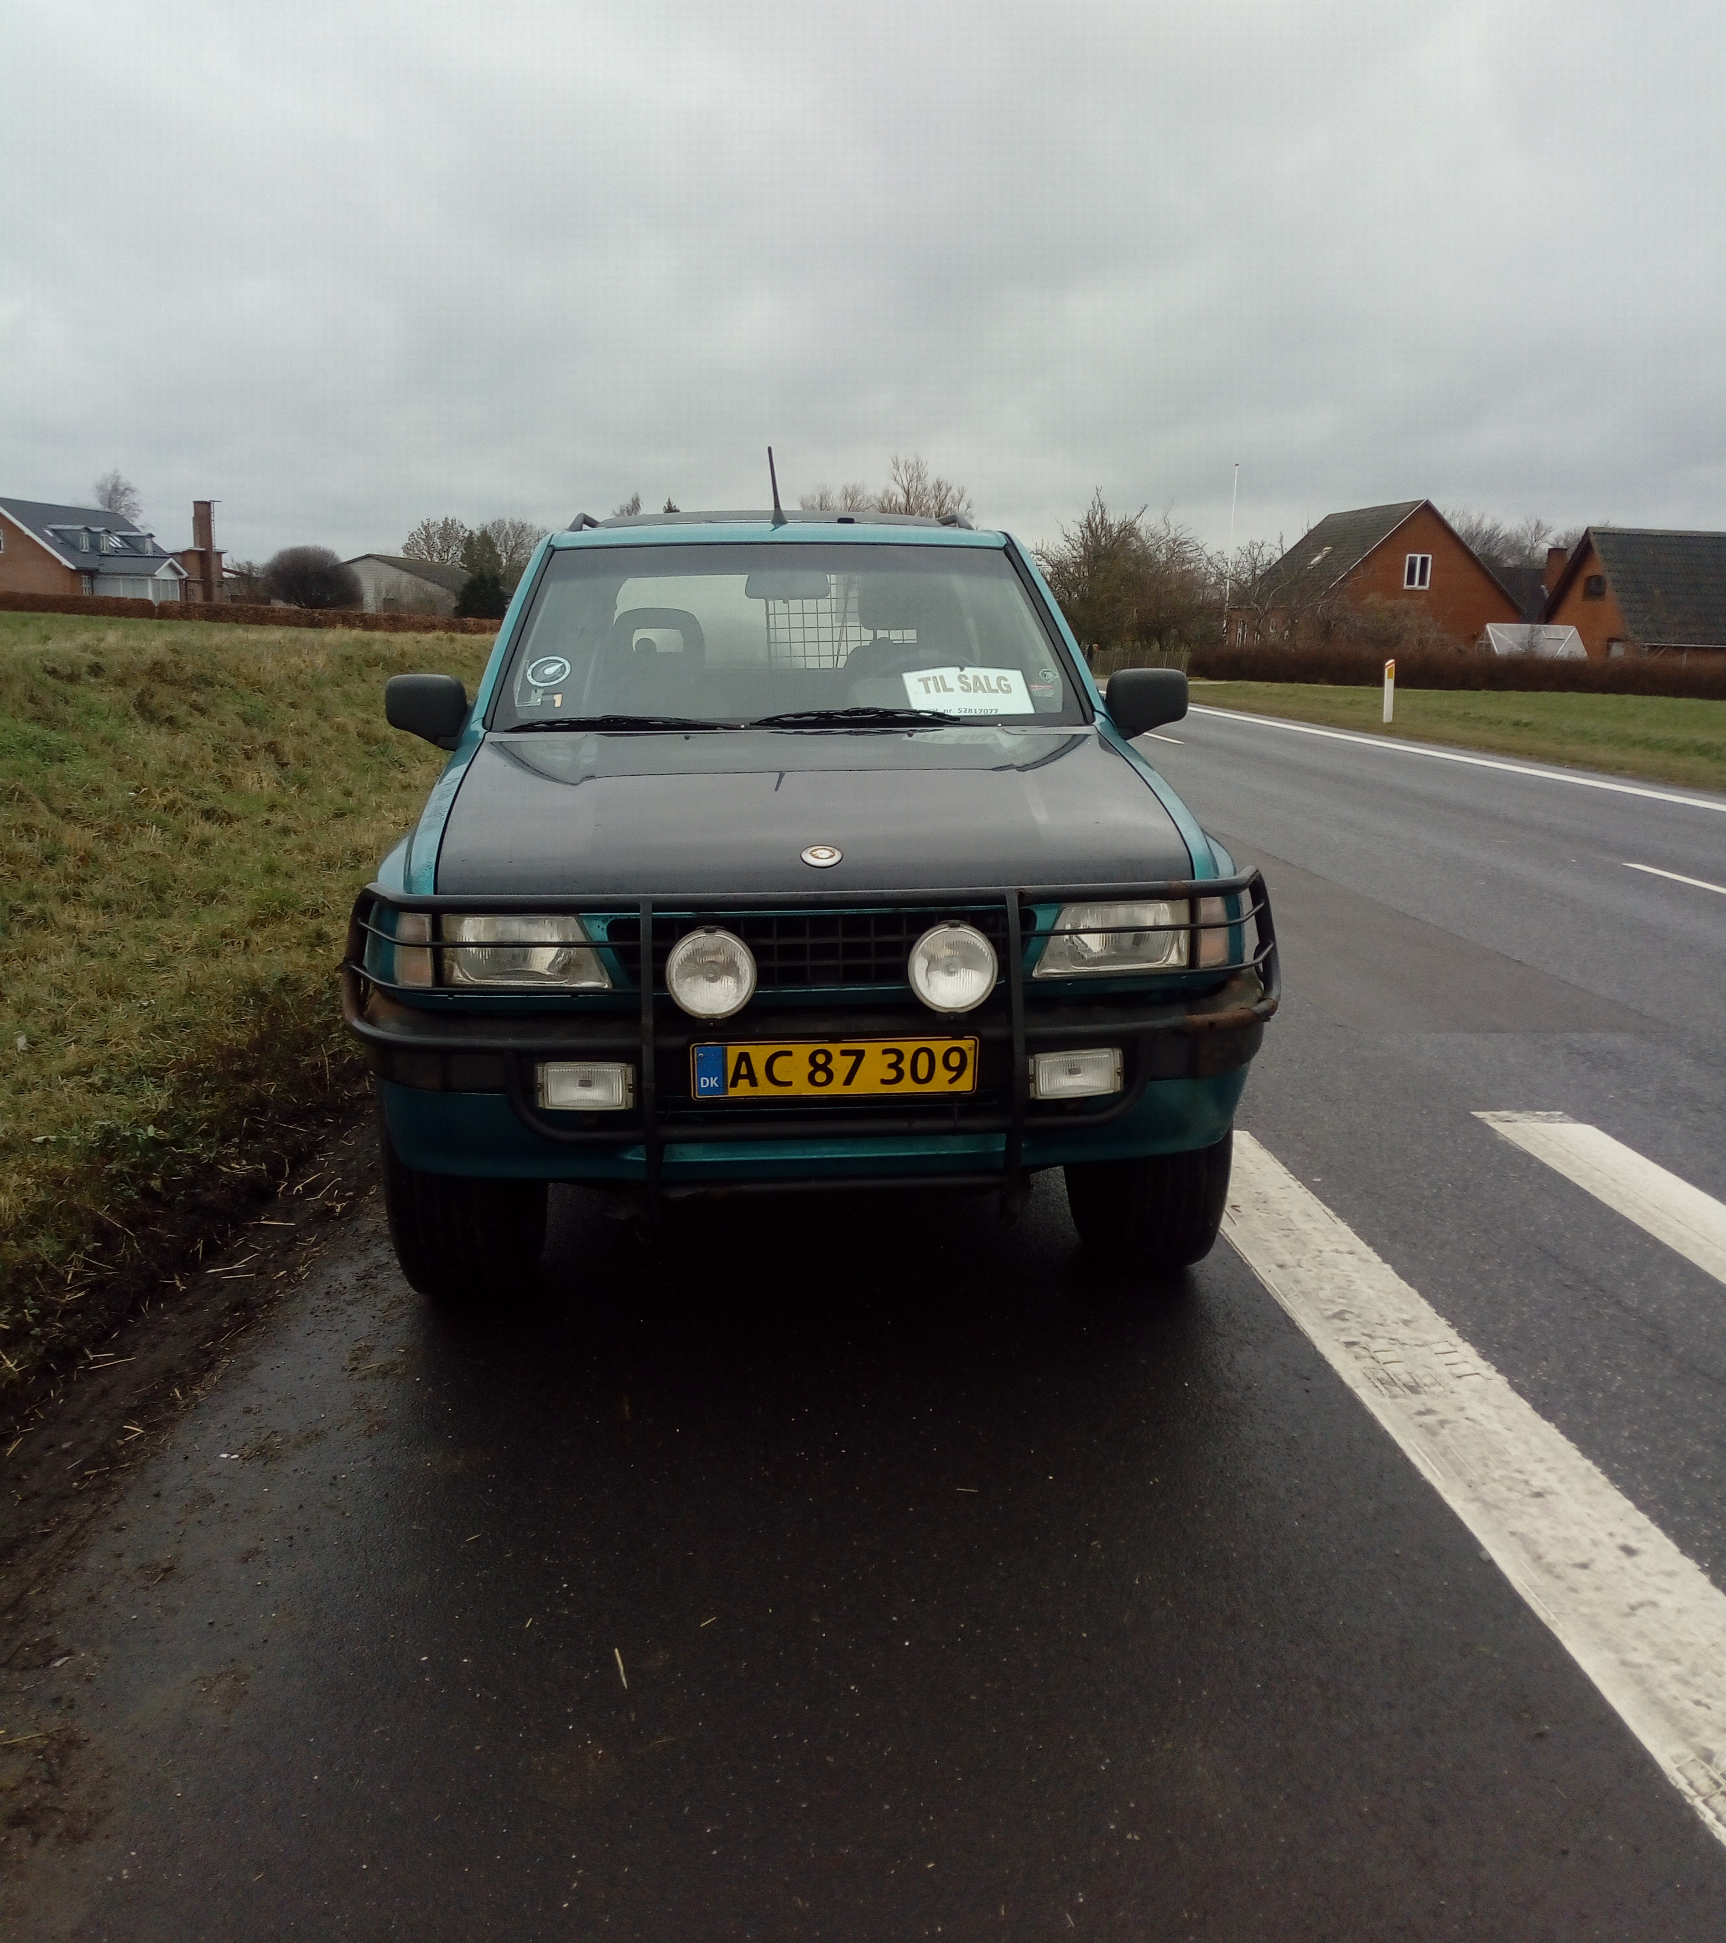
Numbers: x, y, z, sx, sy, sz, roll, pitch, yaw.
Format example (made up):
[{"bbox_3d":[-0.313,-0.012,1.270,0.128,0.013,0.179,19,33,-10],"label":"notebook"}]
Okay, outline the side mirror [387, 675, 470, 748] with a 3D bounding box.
[{"bbox_3d":[-1.071,-0.641,4.427,0.204,0.172,0.125,-1,12,-5],"label":"side mirror"}]

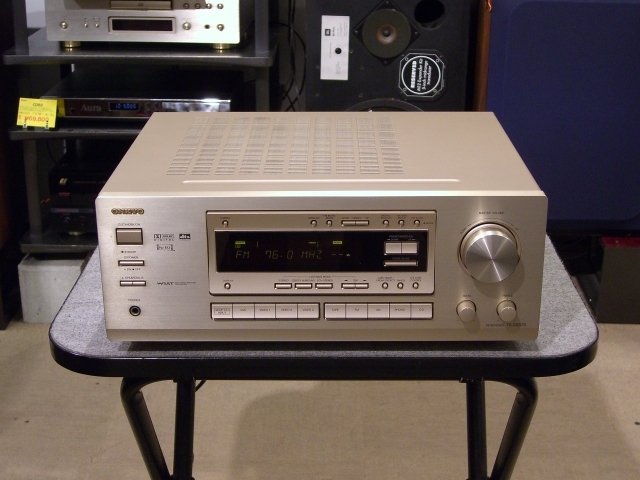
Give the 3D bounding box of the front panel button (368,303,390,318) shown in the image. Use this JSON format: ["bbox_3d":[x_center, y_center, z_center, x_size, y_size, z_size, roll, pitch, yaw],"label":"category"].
[{"bbox_3d":[0.059,0.071,1.051,0.021,0.016,0.006,0,20,1],"label":"front panel button"}]

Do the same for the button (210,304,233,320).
[{"bbox_3d":[-0.097,0.070,1.050,0.020,0.016,0.005,0,20,1],"label":"button"}]

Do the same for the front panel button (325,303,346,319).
[{"bbox_3d":[0.016,0.071,1.052,0.021,0.016,0.006,0,20,1],"label":"front panel button"}]

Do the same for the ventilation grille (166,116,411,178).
[{"bbox_3d":[-0.034,-0.109,1.195,0.244,0.004,0.252,0,20,1],"label":"ventilation grille"}]

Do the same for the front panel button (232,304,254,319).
[{"bbox_3d":[-0.076,0.070,1.050,0.021,0.016,0.005,0,20,1],"label":"front panel button"}]

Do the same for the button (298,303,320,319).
[{"bbox_3d":[-0.011,0.071,1.052,0.021,0.016,0.006,0,20,1],"label":"button"}]

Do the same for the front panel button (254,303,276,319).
[{"bbox_3d":[-0.054,0.071,1.052,0.020,0.016,0.006,0,20,1],"label":"front panel button"}]

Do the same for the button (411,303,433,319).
[{"bbox_3d":[0.102,0.071,1.051,0.021,0.016,0.006,0,20,1],"label":"button"}]

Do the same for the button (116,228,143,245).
[{"bbox_3d":[-0.185,-0.003,1.025,0.024,0.016,0.005,0,20,1],"label":"button"}]

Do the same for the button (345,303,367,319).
[{"bbox_3d":[0.037,0.070,1.049,0.021,0.016,0.005,0,20,1],"label":"button"}]

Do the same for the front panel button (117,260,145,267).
[{"bbox_3d":[-0.185,0.023,1.034,0.024,0.005,0.005,0,20,1],"label":"front panel button"}]

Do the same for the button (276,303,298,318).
[{"bbox_3d":[-0.033,0.070,1.050,0.021,0.016,0.005,0,20,1],"label":"button"}]

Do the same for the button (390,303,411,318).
[{"bbox_3d":[0.080,0.071,1.051,0.021,0.016,0.006,0,20,1],"label":"button"}]

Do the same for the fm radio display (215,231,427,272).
[{"bbox_3d":[0.002,0.011,1.030,0.206,0.043,0.005,0,20,1],"label":"fm radio display"}]

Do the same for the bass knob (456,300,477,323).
[{"bbox_3d":[0.146,0.071,1.044,0.017,0.017,0.015,0,20,1],"label":"bass knob"}]

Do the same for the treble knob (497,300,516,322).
[{"bbox_3d":[0.186,0.071,1.043,0.018,0.018,0.014,0,20,1],"label":"treble knob"}]

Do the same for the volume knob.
[{"bbox_3d":[0.164,0.014,1.016,0.054,0.054,0.025,0,20,1],"label":"volume knob"}]

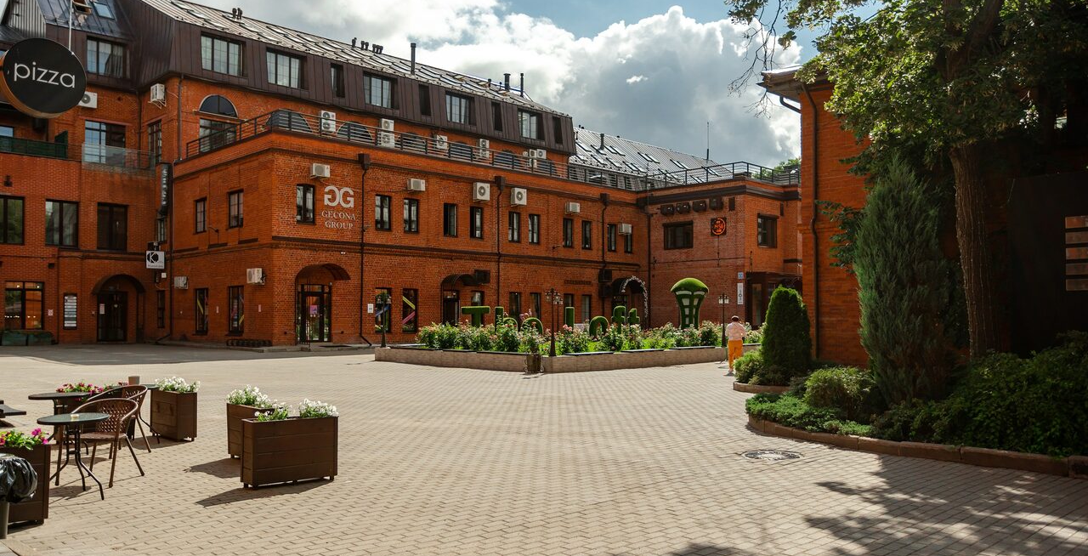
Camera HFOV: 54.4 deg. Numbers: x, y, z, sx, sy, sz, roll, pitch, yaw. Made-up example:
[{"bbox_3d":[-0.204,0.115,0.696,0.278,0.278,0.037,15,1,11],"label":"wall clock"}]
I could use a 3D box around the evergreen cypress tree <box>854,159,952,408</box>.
[{"bbox_3d":[5.376,0.133,15.800,1.360,3.800,1.360,0,-2,0],"label":"evergreen cypress tree"}]

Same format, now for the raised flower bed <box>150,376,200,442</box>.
[{"bbox_3d":[-4.797,1.683,13.715,0.280,0.760,1.020,2,-3,-38],"label":"raised flower bed"}]

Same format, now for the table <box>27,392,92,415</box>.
[{"bbox_3d":[-5.769,1.742,12.590,0.630,0.700,0.630,0,-2,0],"label":"table"}]

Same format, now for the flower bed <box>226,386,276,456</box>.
[{"bbox_3d":[-3.210,1.679,11.912,0.380,0.770,0.970,2,-3,-38],"label":"flower bed"}]

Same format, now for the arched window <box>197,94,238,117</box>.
[{"bbox_3d":[-16.286,-8.578,52.853,0.200,1.120,2.250,-2,-3,39],"label":"arched window"}]

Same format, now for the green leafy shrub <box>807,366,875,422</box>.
[{"bbox_3d":[4.058,1.585,14.451,0.930,0.760,0.880,-1,-2,16],"label":"green leafy shrub"}]

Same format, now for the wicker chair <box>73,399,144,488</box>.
[{"bbox_3d":[-4.400,1.623,10.513,0.580,0.770,0.650,0,-2,1],"label":"wicker chair"}]

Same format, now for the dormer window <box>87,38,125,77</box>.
[{"bbox_3d":[-21.745,-10.938,52.500,0.250,1.650,1.850,-2,-3,41],"label":"dormer window"}]

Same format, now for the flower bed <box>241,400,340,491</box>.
[{"bbox_3d":[-2.387,1.544,9.952,0.880,0.760,0.290,2,-3,-42],"label":"flower bed"}]

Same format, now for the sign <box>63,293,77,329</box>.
[{"bbox_3d":[-22.881,1.622,51.100,0.070,1.720,0.660,-2,-3,41],"label":"sign"}]

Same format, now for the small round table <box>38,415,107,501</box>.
[{"bbox_3d":[-4.235,1.618,9.542,0.630,0.700,0.630,0,-2,0],"label":"small round table"}]

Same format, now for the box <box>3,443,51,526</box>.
[{"bbox_3d":[-4.165,1.544,7.793,0.920,0.600,0.290,2,-3,-36],"label":"box"}]

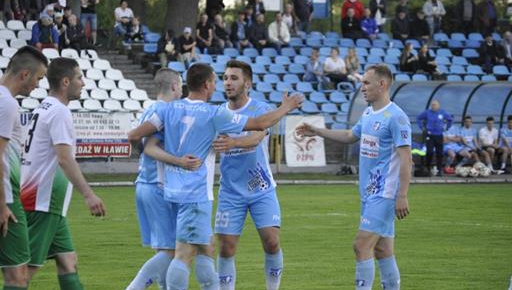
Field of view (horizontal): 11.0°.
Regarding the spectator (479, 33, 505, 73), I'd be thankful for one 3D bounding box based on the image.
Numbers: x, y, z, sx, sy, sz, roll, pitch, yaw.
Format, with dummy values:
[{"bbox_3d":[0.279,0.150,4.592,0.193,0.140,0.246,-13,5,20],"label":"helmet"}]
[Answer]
[{"bbox_3d":[6.288,-2.360,71.224,0.550,1.180,0.750,0,1,-20],"label":"spectator"}]

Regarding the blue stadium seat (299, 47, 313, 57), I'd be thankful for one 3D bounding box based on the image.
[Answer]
[{"bbox_3d":[1.380,-2.361,69.175,0.420,0.330,0.410,0,1,-13],"label":"blue stadium seat"}]

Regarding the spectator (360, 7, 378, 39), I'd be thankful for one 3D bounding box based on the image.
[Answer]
[{"bbox_3d":[3.031,-3.020,70.939,0.520,1.250,0.700,0,1,-10],"label":"spectator"}]

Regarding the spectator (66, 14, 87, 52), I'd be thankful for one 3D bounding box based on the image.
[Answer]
[{"bbox_3d":[-4.608,-2.721,67.808,0.520,1.220,0.700,0,1,-10],"label":"spectator"}]

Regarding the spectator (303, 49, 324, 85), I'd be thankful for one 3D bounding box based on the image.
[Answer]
[{"bbox_3d":[1.501,-1.879,67.000,0.520,1.200,0.750,0,1,-28],"label":"spectator"}]

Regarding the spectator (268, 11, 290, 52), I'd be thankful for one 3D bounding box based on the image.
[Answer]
[{"bbox_3d":[0.617,-2.852,69.700,0.570,1.270,0.750,0,1,-21],"label":"spectator"}]

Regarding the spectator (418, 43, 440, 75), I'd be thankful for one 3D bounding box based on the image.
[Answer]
[{"bbox_3d":[4.554,-2.046,69.724,0.550,1.200,0.750,0,1,-30],"label":"spectator"}]

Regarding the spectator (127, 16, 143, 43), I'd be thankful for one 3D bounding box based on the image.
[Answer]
[{"bbox_3d":[-3.148,-2.992,69.100,0.430,0.780,0.520,0,1,-15],"label":"spectator"}]

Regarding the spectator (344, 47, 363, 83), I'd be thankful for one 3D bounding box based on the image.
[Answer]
[{"bbox_3d":[2.445,-1.888,67.300,0.500,1.180,0.720,0,1,-28],"label":"spectator"}]

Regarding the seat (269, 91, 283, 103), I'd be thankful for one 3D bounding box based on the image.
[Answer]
[{"bbox_3d":[0.552,-1.161,65.180,0.430,0.310,0.410,0,1,-21],"label":"seat"}]

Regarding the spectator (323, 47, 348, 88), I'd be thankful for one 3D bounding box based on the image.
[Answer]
[{"bbox_3d":[2.054,-1.874,68.199,0.600,1.250,0.780,0,1,-20],"label":"spectator"}]

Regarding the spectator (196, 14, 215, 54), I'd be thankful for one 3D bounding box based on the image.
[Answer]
[{"bbox_3d":[-1.335,-2.821,70.238,0.500,1.270,0.750,0,1,-18],"label":"spectator"}]

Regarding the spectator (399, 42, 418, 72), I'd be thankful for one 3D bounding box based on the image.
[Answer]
[{"bbox_3d":[3.921,-2.036,68.298,0.500,1.200,0.700,0,1,-25],"label":"spectator"}]

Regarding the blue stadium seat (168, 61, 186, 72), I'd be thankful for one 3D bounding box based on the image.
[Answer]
[{"bbox_3d":[-1.967,-1.941,66.540,0.430,0.310,0.410,0,1,-21],"label":"blue stadium seat"}]

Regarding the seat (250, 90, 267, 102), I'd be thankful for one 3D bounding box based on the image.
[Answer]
[{"bbox_3d":[0.049,-1.166,65.218,0.420,0.330,0.410,0,1,-13],"label":"seat"}]

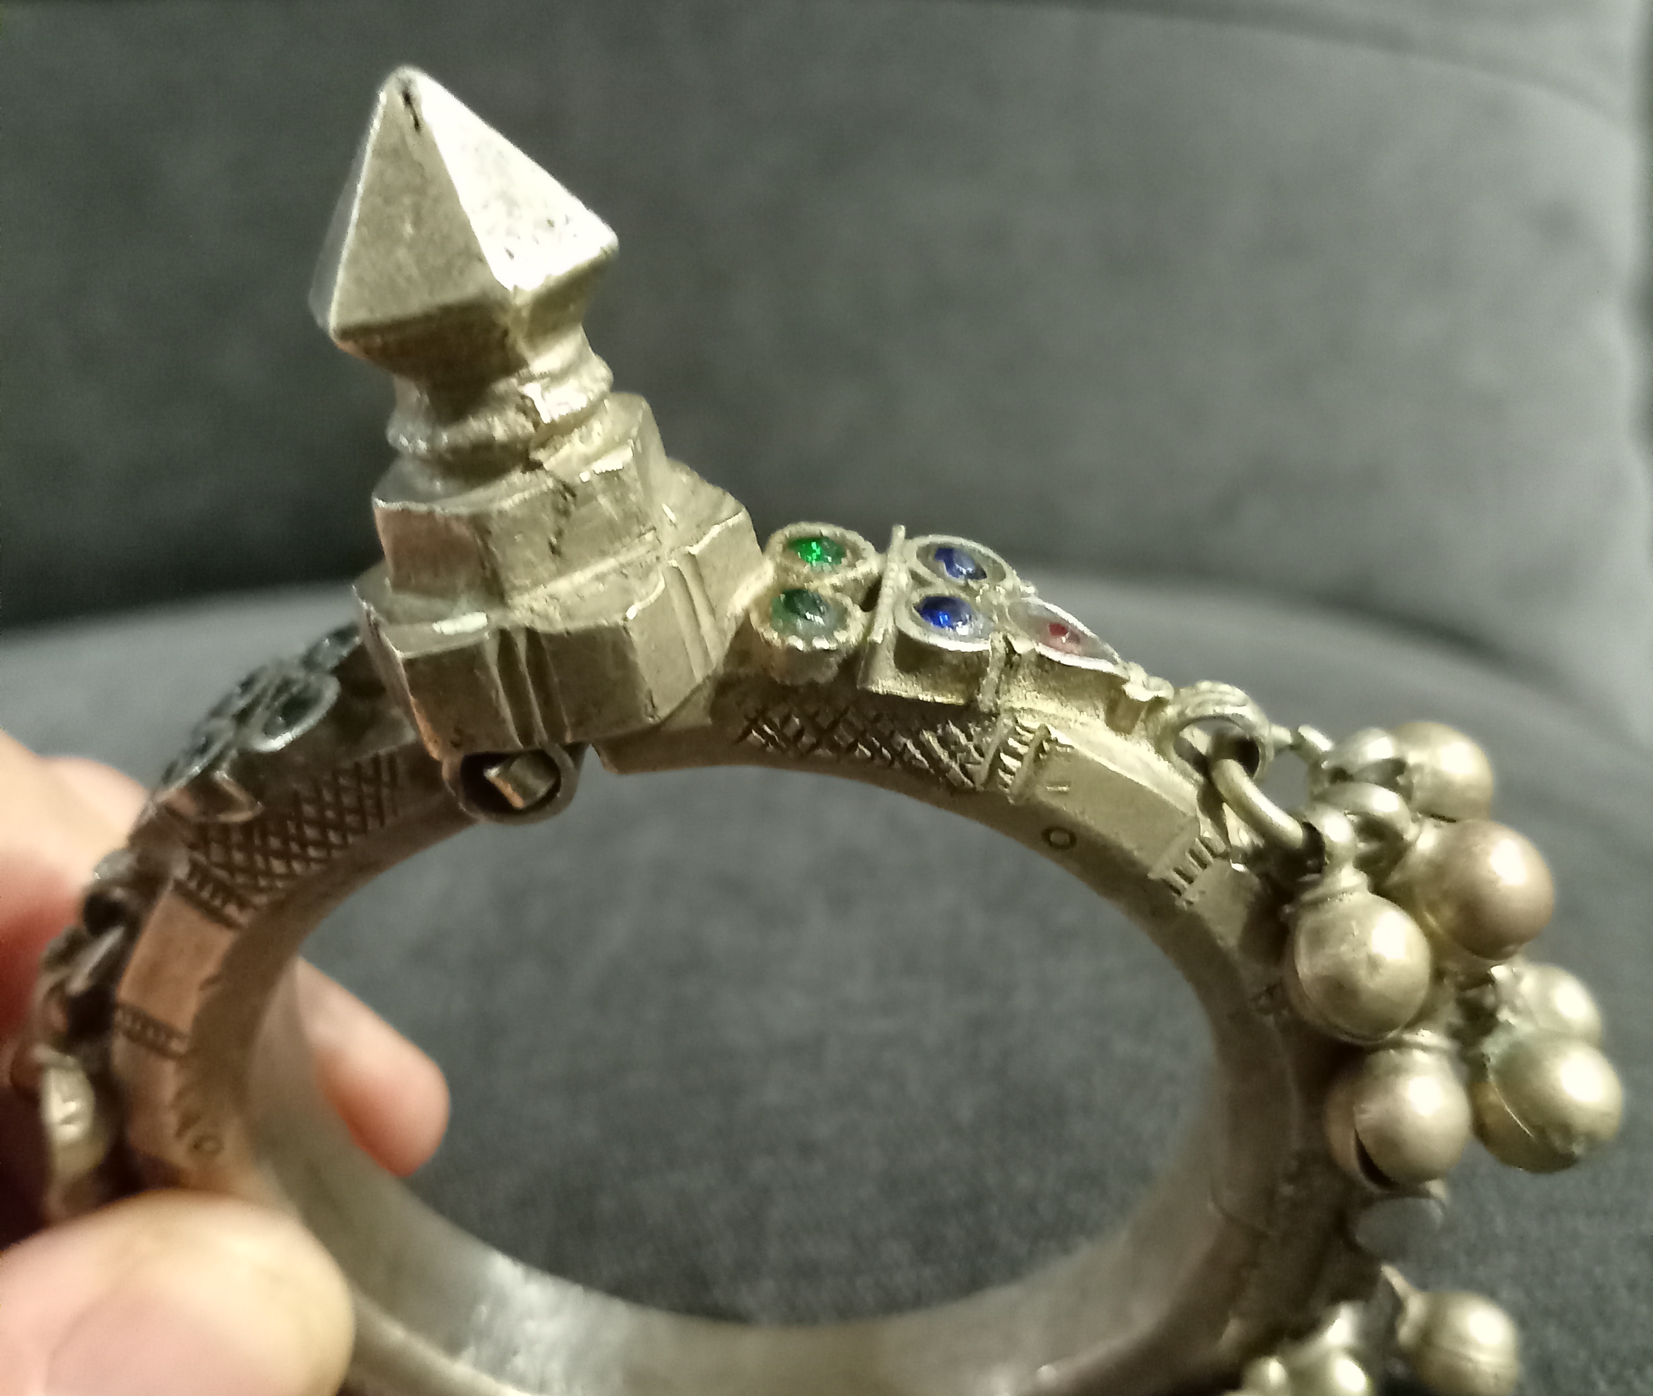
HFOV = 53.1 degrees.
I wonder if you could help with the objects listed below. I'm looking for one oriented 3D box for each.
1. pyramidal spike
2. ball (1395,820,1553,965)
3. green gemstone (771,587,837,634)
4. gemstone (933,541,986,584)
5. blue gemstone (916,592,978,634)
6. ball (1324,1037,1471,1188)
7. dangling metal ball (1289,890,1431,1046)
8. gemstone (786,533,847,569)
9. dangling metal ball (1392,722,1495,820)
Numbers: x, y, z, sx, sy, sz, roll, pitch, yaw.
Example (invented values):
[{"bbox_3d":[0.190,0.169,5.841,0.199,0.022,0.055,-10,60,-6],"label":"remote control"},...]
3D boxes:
[{"bbox_3d":[-0.019,-0.022,0.086,0.016,0.019,0.015,-11,33,0],"label":"pyramidal spike"},{"bbox_3d":[0.039,0.012,0.100,0.009,0.009,0.009,0,24,0],"label":"ball"},{"bbox_3d":[-0.001,-0.005,0.085,0.004,0.002,0.004,7,33,0],"label":"green gemstone"},{"bbox_3d":[0.008,-0.008,0.099,0.004,0.002,0.003,13,35,-7],"label":"gemstone"},{"bbox_3d":[0.007,-0.005,0.094,0.004,0.002,0.003,13,35,-7],"label":"blue gemstone"},{"bbox_3d":[0.034,0.025,0.100,0.009,0.009,0.009,0,24,0],"label":"ball"},{"bbox_3d":[0.036,0.018,0.113,0.010,0.011,0.010,0,28,0],"label":"dangling metal ball"},{"bbox_3d":[-0.001,-0.008,0.089,0.003,0.002,0.003,8,33,0],"label":"gemstone"},{"bbox_3d":[0.041,0.006,0.112,0.008,0.009,0.008,0,24,0],"label":"dangling metal ball"}]

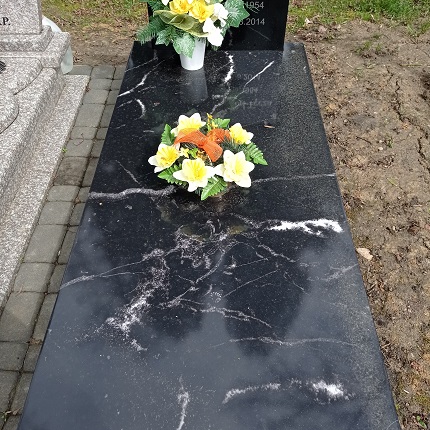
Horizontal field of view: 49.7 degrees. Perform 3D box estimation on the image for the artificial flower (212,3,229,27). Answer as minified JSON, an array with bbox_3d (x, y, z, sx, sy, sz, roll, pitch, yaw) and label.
[{"bbox_3d":[0.020,-0.787,1.823,0.062,0.085,0.050,-23,39,-21],"label":"artificial flower"}]

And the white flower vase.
[{"bbox_3d":[-0.097,-0.711,1.992,0.120,0.150,0.120,1,45,1],"label":"white flower vase"}]

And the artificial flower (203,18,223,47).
[{"bbox_3d":[-0.010,-0.734,1.867,0.078,0.105,0.060,-11,38,-10],"label":"artificial flower"}]

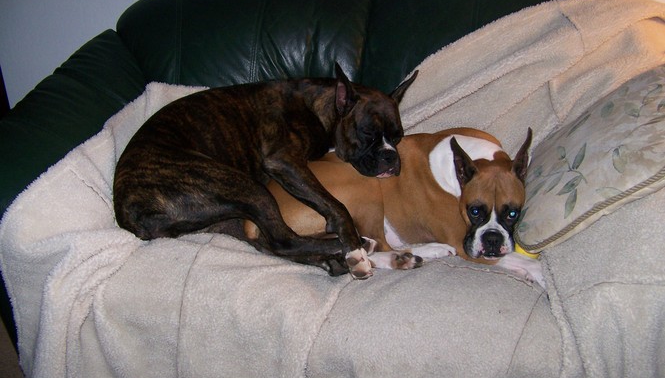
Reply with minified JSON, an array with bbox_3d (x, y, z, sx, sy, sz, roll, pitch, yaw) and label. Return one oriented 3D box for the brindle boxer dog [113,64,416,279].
[{"bbox_3d":[-0.165,-0.083,1.700,0.730,0.370,0.450,5,28,9],"label":"brindle boxer dog"}]

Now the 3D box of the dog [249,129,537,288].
[{"bbox_3d":[0.145,0.017,1.640,0.680,0.270,0.370,7,29,12],"label":"dog"}]

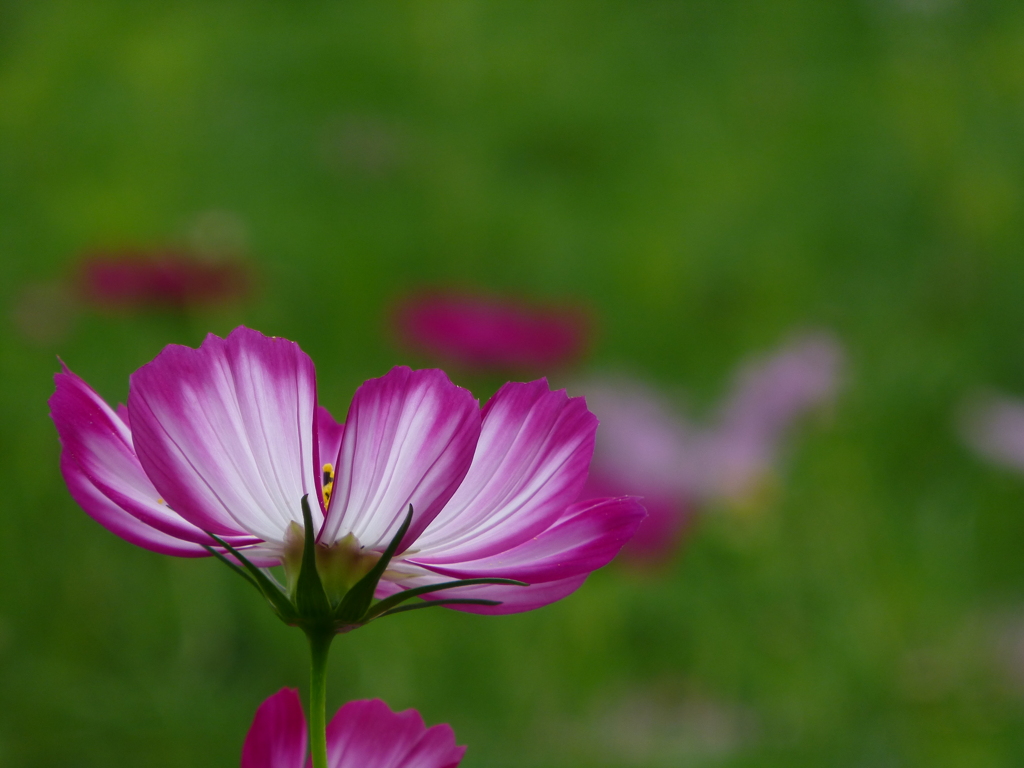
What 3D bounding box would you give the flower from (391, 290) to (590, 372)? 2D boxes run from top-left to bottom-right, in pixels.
[{"bbox_3d":[-0.008,-0.019,3.550,0.068,0.022,0.068,7,8,0],"label":"flower"}]

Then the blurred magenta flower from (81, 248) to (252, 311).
[{"bbox_3d":[-0.141,-0.042,4.000,0.068,0.020,0.068,2,7,0],"label":"blurred magenta flower"}]

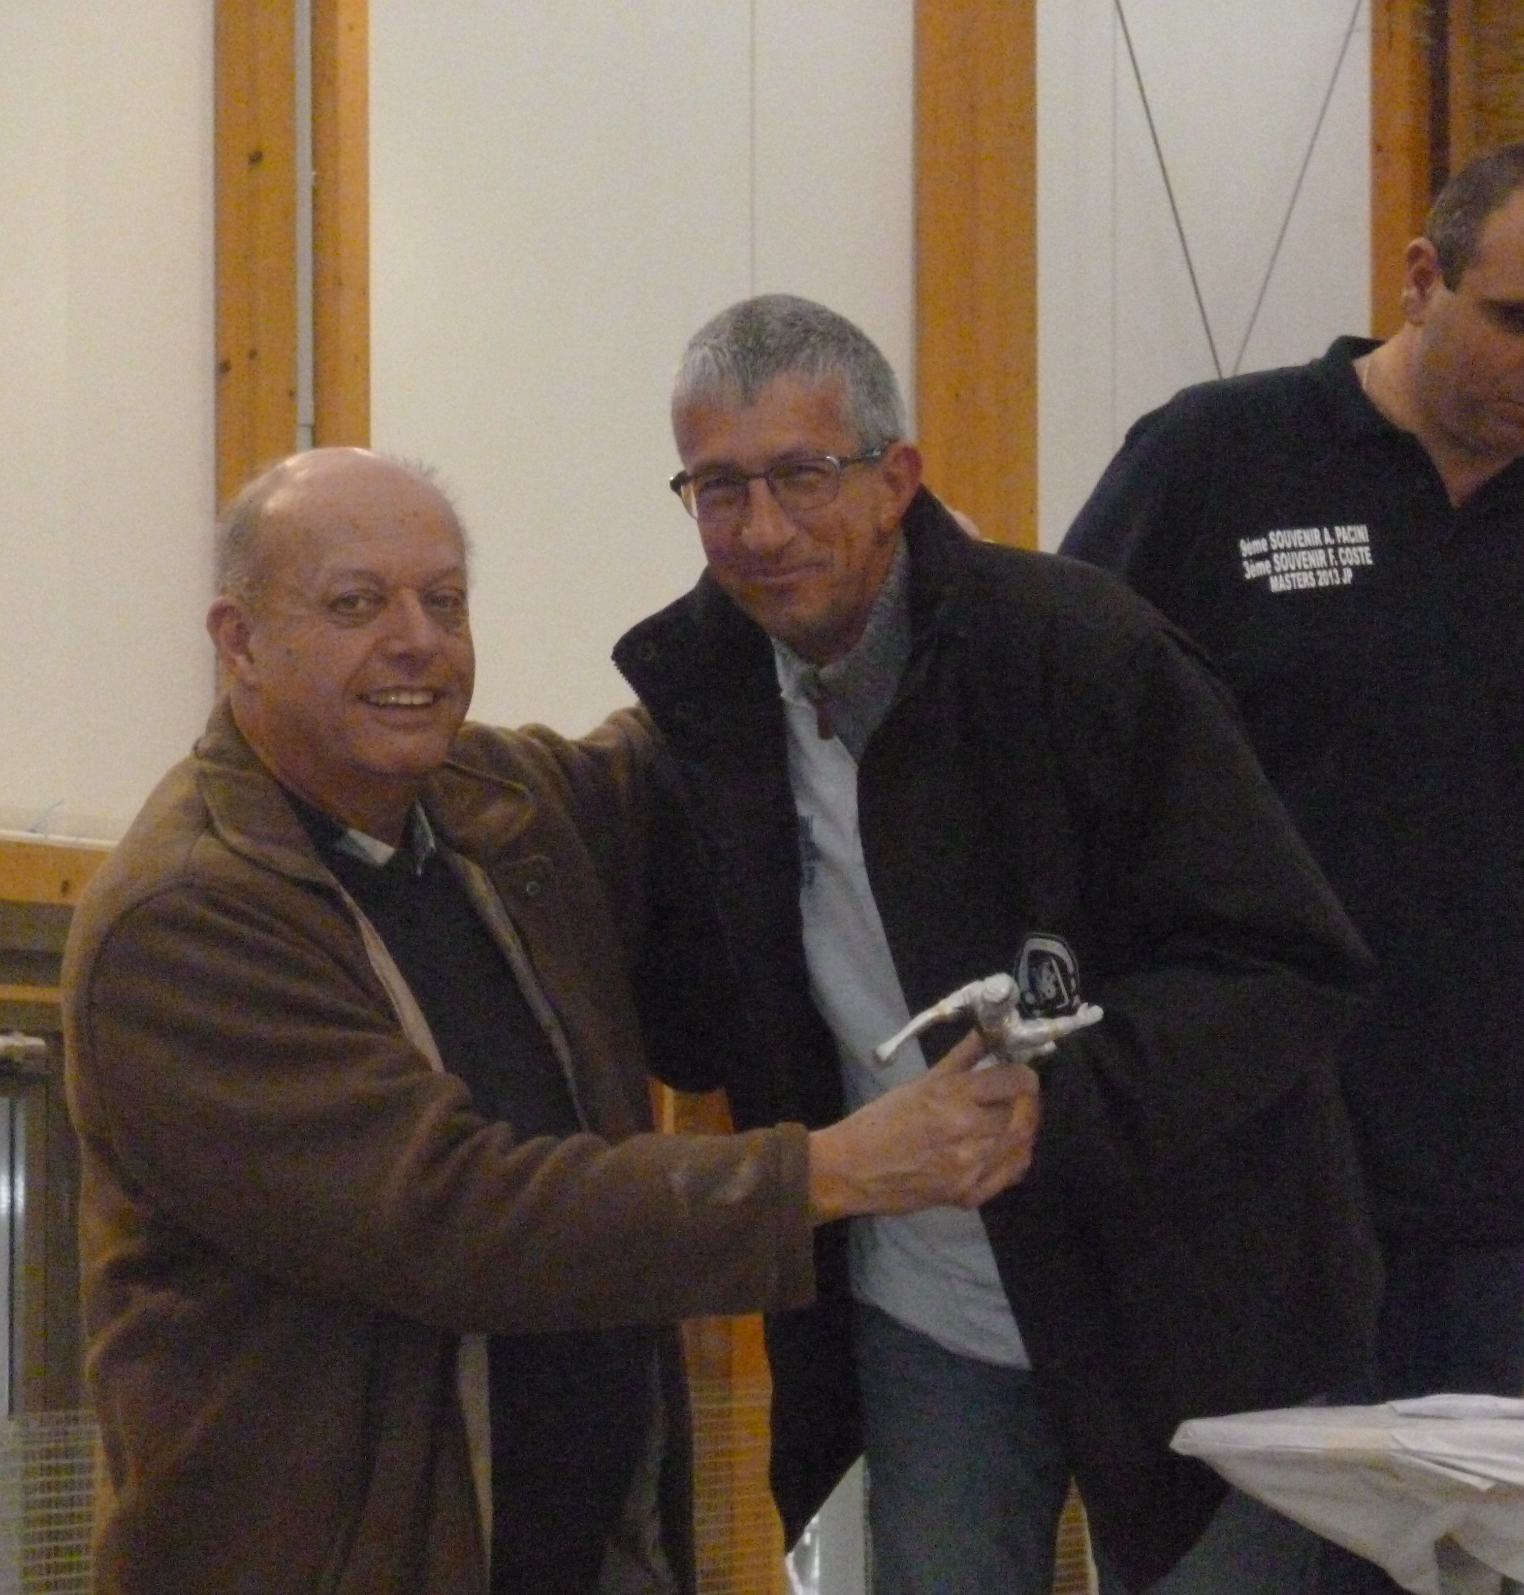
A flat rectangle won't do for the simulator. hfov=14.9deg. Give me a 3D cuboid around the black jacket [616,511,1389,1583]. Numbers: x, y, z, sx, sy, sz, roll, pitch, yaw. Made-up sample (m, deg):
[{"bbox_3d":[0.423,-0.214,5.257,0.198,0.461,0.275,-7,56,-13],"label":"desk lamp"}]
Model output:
[{"bbox_3d":[0.168,0.172,4.180,0.570,0.790,0.430,-5,4,30],"label":"black jacket"}]

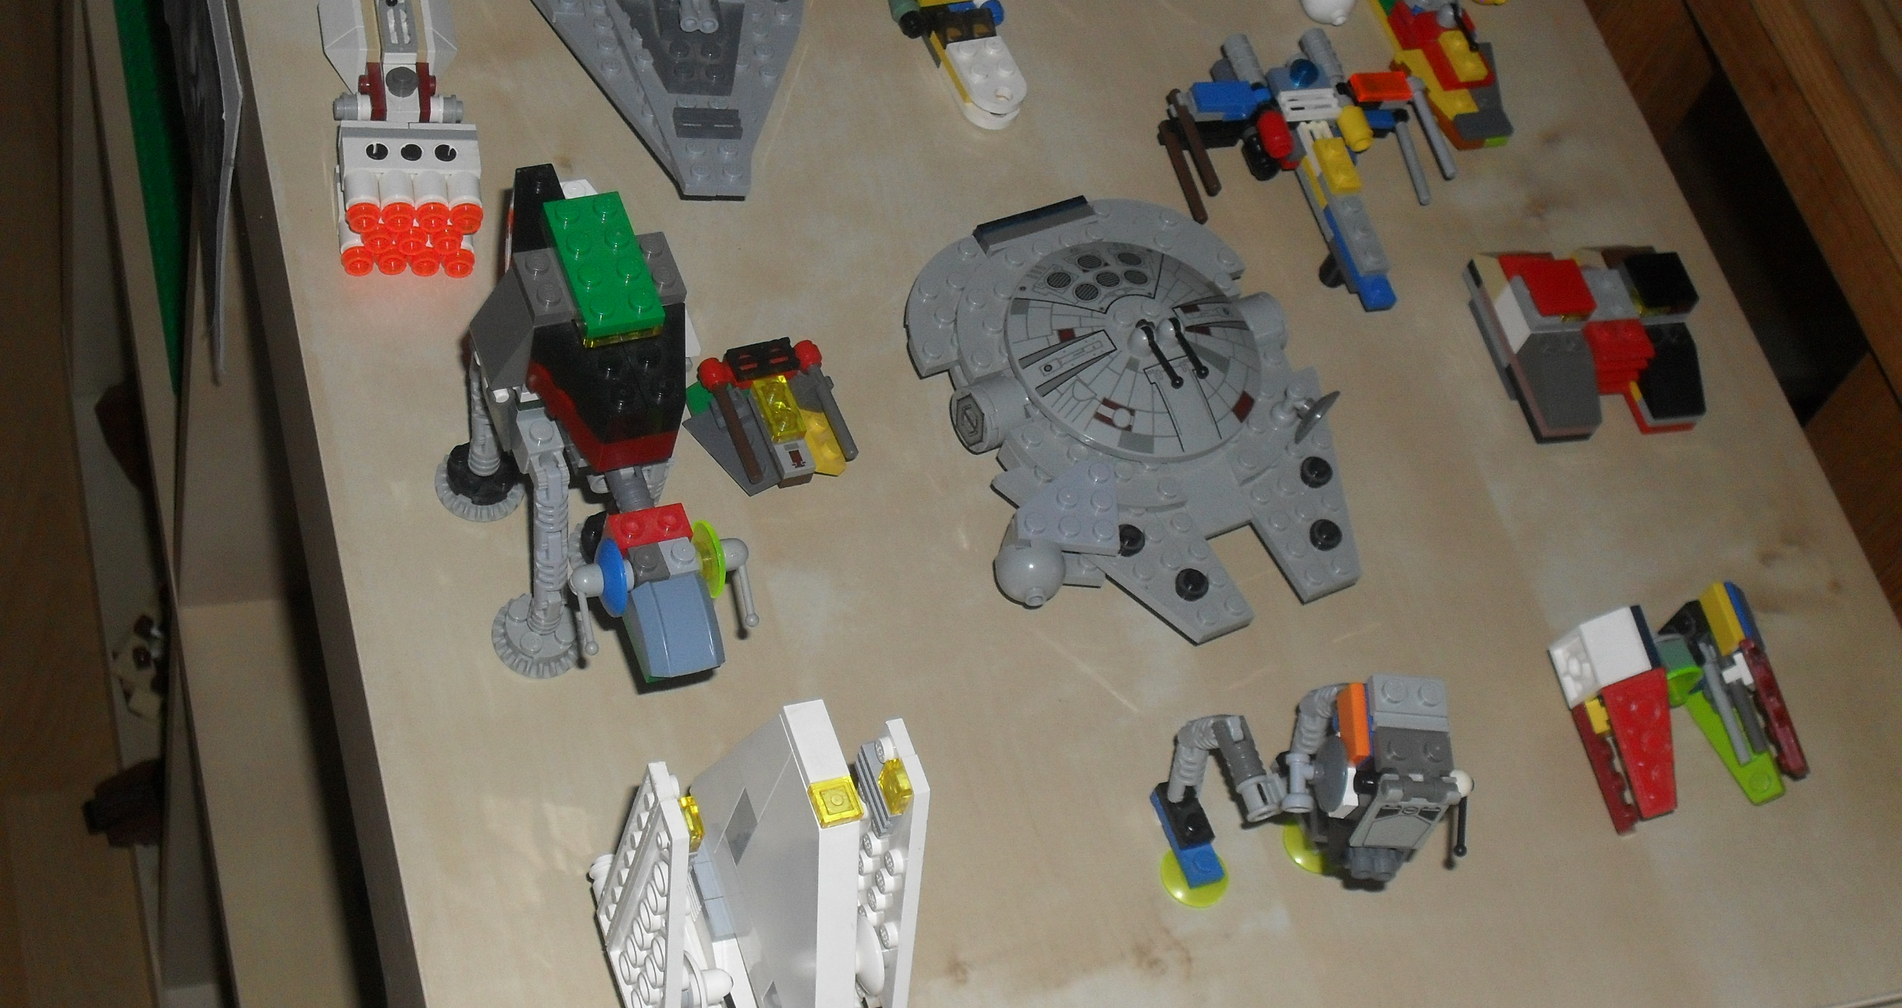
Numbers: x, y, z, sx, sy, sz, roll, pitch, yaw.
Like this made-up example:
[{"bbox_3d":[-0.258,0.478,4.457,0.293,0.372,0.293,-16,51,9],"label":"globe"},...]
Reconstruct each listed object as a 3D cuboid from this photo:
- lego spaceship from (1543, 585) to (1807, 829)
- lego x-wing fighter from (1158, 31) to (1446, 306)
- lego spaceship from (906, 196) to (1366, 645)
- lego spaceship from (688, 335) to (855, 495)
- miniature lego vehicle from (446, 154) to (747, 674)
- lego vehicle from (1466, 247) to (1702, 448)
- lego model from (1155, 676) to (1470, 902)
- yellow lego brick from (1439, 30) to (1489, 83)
[{"bbox_3d":[0.174,0.048,0.639,0.056,0.023,0.052,-4,59,-17],"label":"lego spaceship"},{"bbox_3d":[0.097,-0.087,0.702,0.073,0.031,0.082,-9,60,-20],"label":"lego x-wing fighter"},{"bbox_3d":[0.045,-0.027,0.643,0.103,0.043,0.122,-19,64,-24],"label":"lego spaceship"},{"bbox_3d":[-0.043,-0.020,0.631,0.037,0.019,0.033,-12,61,-21],"label":"lego spaceship"},{"bbox_3d":[-0.073,-0.010,0.563,0.049,0.108,0.094,-12,61,-21],"label":"miniature lego vehicle"},{"bbox_3d":[0.168,-0.045,0.700,0.057,0.019,0.057,-8,60,-19],"label":"lego vehicle"},{"bbox_3d":[0.081,0.063,0.587,0.063,0.053,0.040,-2,58,-15],"label":"lego model"},{"bbox_3d":[0.140,-0.123,0.739,0.008,0.005,0.016,-14,62,-22],"label":"yellow lego brick"}]

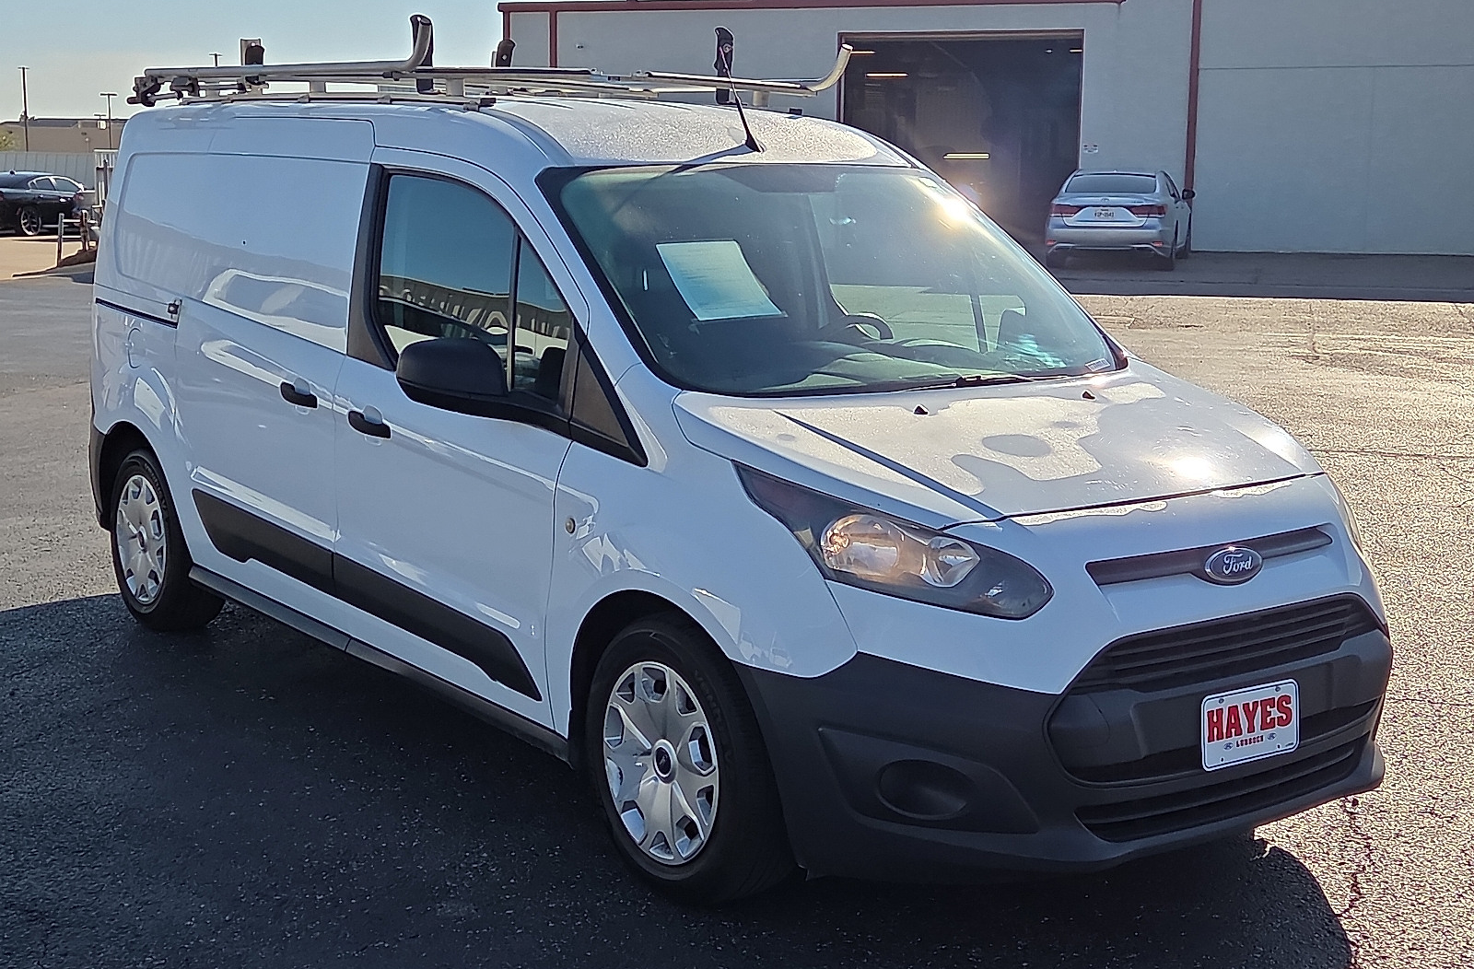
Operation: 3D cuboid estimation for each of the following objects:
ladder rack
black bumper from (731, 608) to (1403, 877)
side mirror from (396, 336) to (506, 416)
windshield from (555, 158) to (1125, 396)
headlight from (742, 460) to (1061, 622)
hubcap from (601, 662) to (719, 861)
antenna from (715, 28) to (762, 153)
[{"bbox_3d":[-0.921,-1.405,6.320,1.580,0.430,2.450,-6,11,-37],"label":"ladder rack"},{"bbox_3d":[0.887,0.468,4.106,1.800,0.500,0.600,-6,11,-37],"label":"black bumper"},{"bbox_3d":[-0.653,-0.266,4.440,0.235,0.175,0.150,-6,11,-37],"label":"side mirror"},{"bbox_3d":[0.278,-0.538,4.768,1.450,0.140,0.950,-6,45,-37],"label":"windshield"},{"bbox_3d":[0.264,0.107,3.770,0.440,0.250,0.590,-6,11,-37],"label":"headlight"},{"bbox_3d":[-0.150,0.592,4.094,0.060,0.436,0.436,-6,11,-37],"label":"hubcap"},{"bbox_3d":[0.000,-1.033,5.065,0.045,0.368,0.065,-6,-18,-37],"label":"antenna"}]

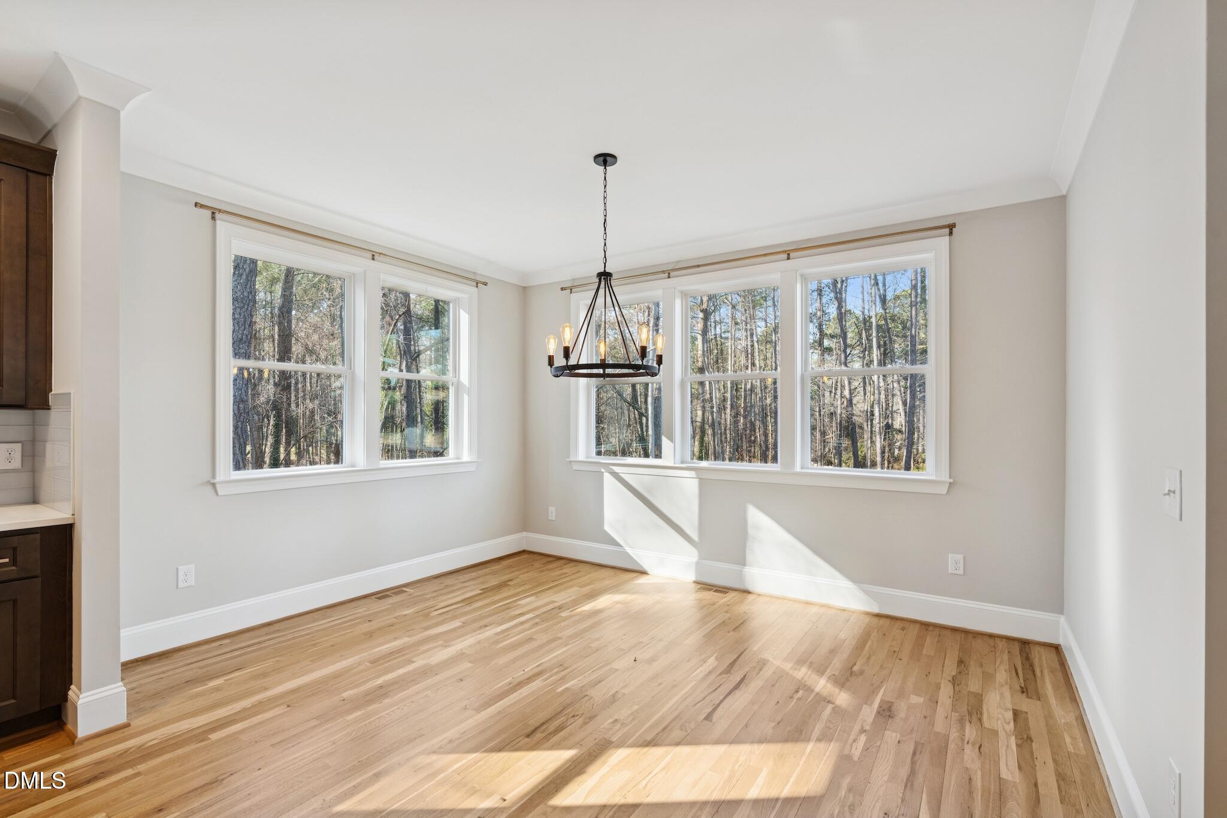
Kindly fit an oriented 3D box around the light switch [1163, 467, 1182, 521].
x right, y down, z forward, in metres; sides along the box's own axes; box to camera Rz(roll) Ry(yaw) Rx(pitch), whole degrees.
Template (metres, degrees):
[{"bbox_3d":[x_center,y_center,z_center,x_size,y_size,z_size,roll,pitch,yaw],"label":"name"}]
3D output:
[{"bbox_3d":[1.425,0.215,1.401,0.016,0.125,0.126,0,-1,34],"label":"light switch"}]

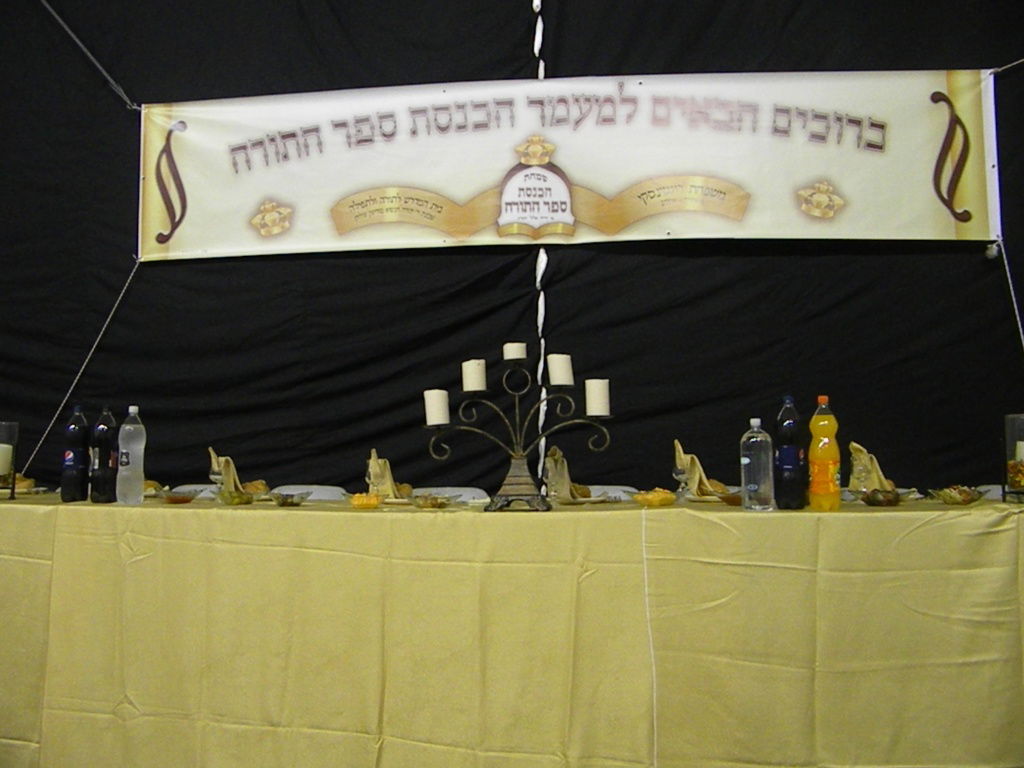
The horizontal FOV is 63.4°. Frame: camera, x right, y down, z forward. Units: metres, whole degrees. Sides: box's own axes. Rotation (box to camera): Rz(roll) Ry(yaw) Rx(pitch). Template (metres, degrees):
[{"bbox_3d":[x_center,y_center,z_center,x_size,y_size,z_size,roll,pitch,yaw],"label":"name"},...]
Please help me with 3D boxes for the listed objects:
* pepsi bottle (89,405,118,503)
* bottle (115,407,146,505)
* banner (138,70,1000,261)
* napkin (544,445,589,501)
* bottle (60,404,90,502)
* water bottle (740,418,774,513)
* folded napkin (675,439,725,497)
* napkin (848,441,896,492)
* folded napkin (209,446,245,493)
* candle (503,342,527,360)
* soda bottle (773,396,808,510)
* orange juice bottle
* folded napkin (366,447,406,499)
[{"bbox_3d":[-1.371,0.235,2.790,0.090,0.332,0.090,-1,-3,10],"label":"pepsi bottle"},{"bbox_3d":[-1.270,0.235,2.765,0.090,0.334,0.090,-1,-3,10],"label":"bottle"},{"bbox_3d":[0.164,-1.032,4.020,4.160,0.800,0.060,0,-4,6],"label":"banner"},{"bbox_3d":[0.185,0.295,2.790,0.135,0.185,0.120,-1,-4,9],"label":"napkin"},{"bbox_3d":[-1.447,0.230,2.750,0.089,0.322,0.089,1,-4,-20],"label":"bottle"},{"bbox_3d":[0.698,0.225,2.360,0.093,0.262,0.093,-1,-4,9],"label":"water bottle"},{"bbox_3d":[0.617,0.275,2.720,0.155,0.195,0.120,-1,-4,9],"label":"folded napkin"},{"bbox_3d":[1.141,0.265,2.630,0.140,0.170,0.110,-1,-3,10],"label":"napkin"},{"bbox_3d":[-0.979,0.298,2.840,0.110,0.165,0.105,-1,-3,10],"label":"folded napkin"},{"bbox_3d":[0.009,-0.099,2.530,0.071,0.051,0.071,0,-3,0],"label":"candle"},{"bbox_3d":[0.797,0.196,2.370,0.093,0.322,0.093,-1,-4,9],"label":"soda bottle"},{"bbox_3d":[0.898,0.199,2.385,0.090,0.333,0.090,-1,-3,10],"label":"orange juice bottle"},{"bbox_3d":[-0.432,0.309,2.860,0.115,0.172,0.110,-1,-4,9],"label":"folded napkin"}]

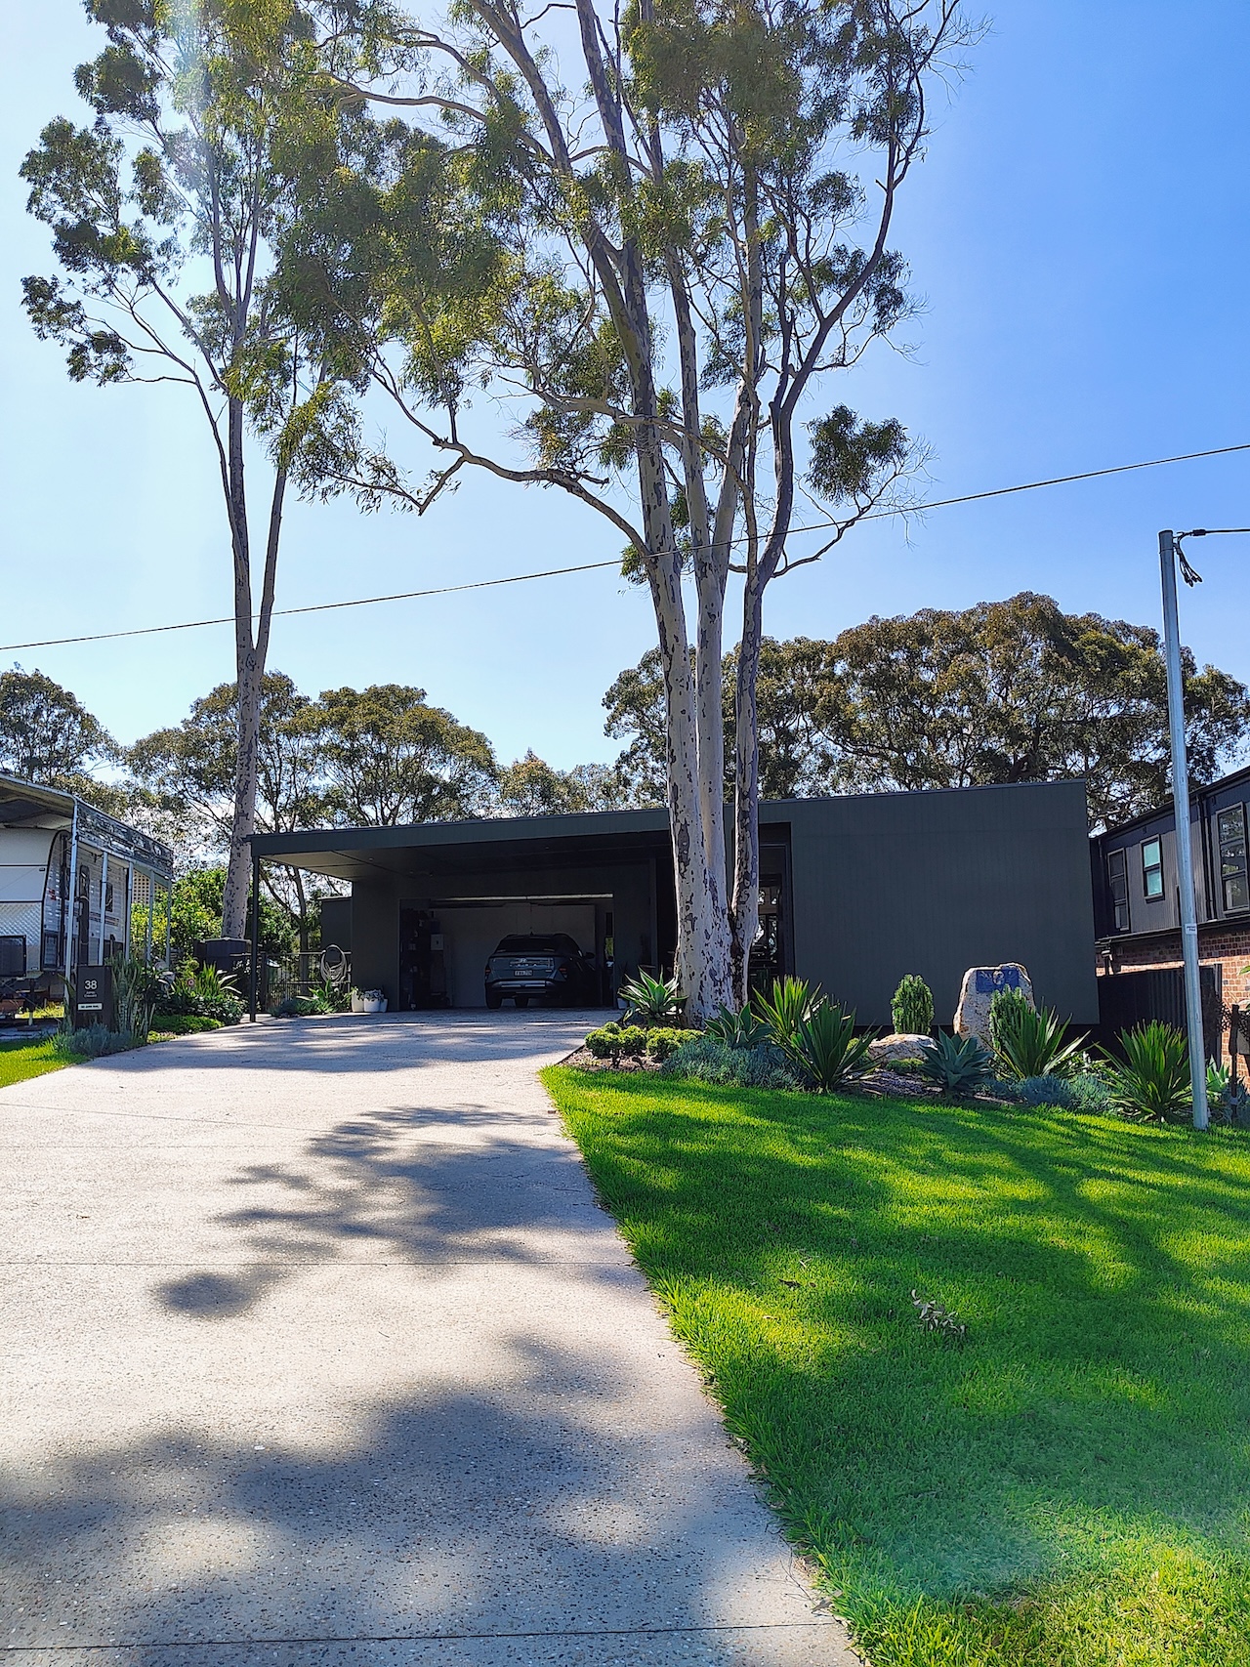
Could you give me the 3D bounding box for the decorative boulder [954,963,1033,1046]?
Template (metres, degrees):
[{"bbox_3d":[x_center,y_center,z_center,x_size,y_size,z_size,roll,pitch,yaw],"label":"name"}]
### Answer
[{"bbox_3d":[4.378,2.050,14.300,0.930,1.000,0.550,-1,-6,6],"label":"decorative boulder"}]

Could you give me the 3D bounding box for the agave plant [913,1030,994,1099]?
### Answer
[{"bbox_3d":[3.120,2.189,11.400,0.740,0.580,0.720,-1,-6,0],"label":"agave plant"}]

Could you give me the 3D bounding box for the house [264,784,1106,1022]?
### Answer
[{"bbox_3d":[1.344,1.927,25.802,13.550,3.750,13.000,-1,-6,7],"label":"house"}]

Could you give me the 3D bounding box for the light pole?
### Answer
[{"bbox_3d":[5.188,-0.111,11.214,0.125,5.600,0.125,-1,-6,0],"label":"light pole"}]

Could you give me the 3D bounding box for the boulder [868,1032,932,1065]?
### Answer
[{"bbox_3d":[3.013,2.385,13.200,0.700,0.380,0.550,-1,-6,0],"label":"boulder"}]

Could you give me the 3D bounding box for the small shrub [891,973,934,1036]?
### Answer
[{"bbox_3d":[3.411,2.050,14.300,0.490,0.780,0.480,-1,-6,0],"label":"small shrub"}]

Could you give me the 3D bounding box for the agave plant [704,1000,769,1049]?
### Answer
[{"bbox_3d":[1.193,2.058,12.900,0.710,0.570,0.700,-1,-6,0],"label":"agave plant"}]

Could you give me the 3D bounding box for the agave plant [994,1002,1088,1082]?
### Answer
[{"bbox_3d":[4.176,2.101,12.100,0.940,0.800,0.900,-1,-6,0],"label":"agave plant"}]

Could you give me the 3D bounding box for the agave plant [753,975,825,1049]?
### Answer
[{"bbox_3d":[1.738,1.923,12.700,0.820,0.800,0.800,-1,-6,0],"label":"agave plant"}]

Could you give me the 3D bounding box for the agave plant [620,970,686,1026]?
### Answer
[{"bbox_3d":[0.350,2.162,15.800,0.870,0.750,0.850,-1,-6,0],"label":"agave plant"}]

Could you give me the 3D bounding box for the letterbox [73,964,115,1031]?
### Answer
[{"bbox_3d":[-6.885,2.185,15.600,0.340,0.980,0.280,-1,-6,1],"label":"letterbox"}]

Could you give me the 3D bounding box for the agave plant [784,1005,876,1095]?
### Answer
[{"bbox_3d":[1.989,2.071,11.600,0.860,0.820,0.840,-1,-6,0],"label":"agave plant"}]

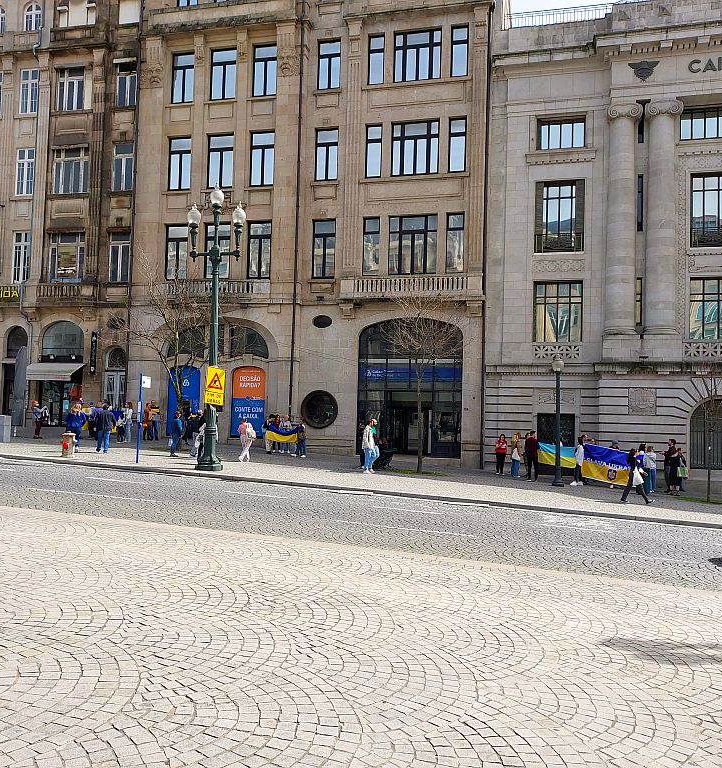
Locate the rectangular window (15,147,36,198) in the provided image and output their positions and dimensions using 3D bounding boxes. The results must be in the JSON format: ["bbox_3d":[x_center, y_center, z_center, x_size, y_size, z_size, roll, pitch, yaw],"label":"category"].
[{"bbox_3d":[-16.493,-10.403,40.699,1.026,2.326,0.200,1,-3,16],"label":"rectangular window"}]

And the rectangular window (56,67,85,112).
[{"bbox_3d":[-14.046,-14.276,40.152,1.608,2.180,0.200,1,-3,16],"label":"rectangular window"}]

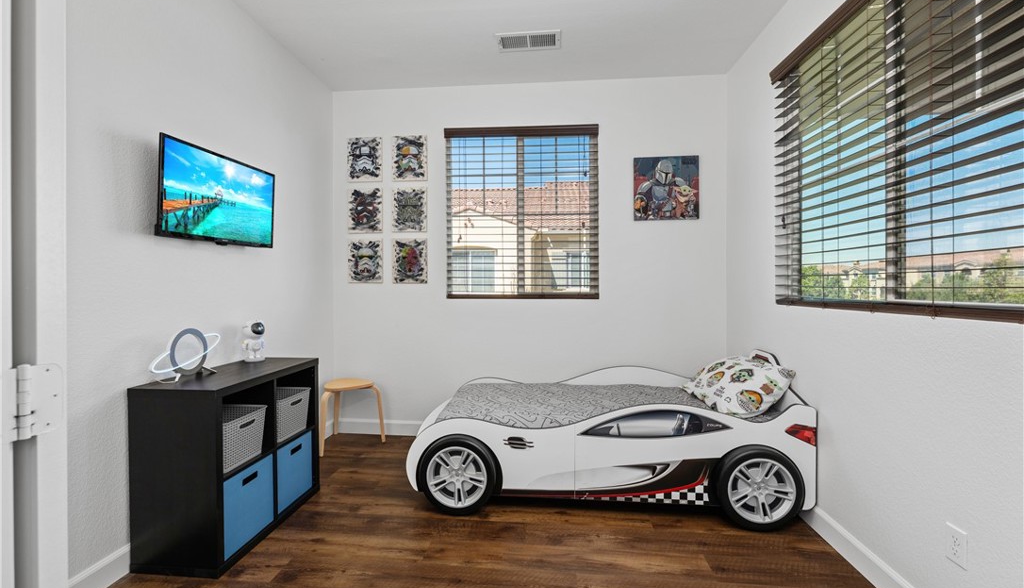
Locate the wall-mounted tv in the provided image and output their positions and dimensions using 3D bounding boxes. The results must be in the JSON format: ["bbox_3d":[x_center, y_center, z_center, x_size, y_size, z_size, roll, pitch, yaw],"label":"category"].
[{"bbox_3d":[-1.466,-0.471,2.152,0.060,0.426,0.730,4,3,5],"label":"wall-mounted tv"}]

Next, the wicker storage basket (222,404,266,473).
[{"bbox_3d":[-1.347,0.646,1.905,0.340,0.224,0.285,0,0,5],"label":"wicker storage basket"}]

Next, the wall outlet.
[{"bbox_3d":[1.417,0.804,1.361,0.007,0.115,0.071,0,0,5],"label":"wall outlet"}]

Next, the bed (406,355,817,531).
[{"bbox_3d":[0.505,0.738,2.658,2.044,0.803,1.078,0,1,5],"label":"bed"}]

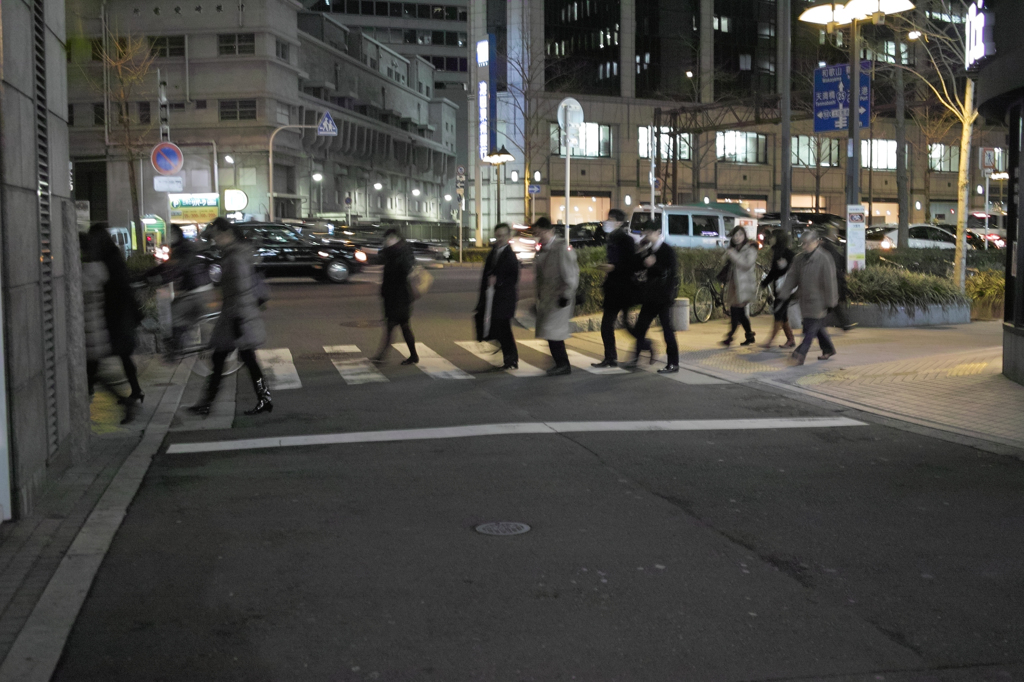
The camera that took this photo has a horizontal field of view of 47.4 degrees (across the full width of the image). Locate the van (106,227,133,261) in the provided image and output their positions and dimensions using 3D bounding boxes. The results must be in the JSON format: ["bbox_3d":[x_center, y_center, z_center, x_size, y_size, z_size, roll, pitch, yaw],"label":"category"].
[{"bbox_3d":[-17.563,-3.967,50.000,1.700,1.950,4.400,0,5,9],"label":"van"}]

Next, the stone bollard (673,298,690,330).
[{"bbox_3d":[2.486,-0.384,17.100,0.250,0.450,0.250,1,5,18],"label":"stone bollard"}]

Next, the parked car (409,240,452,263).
[{"bbox_3d":[-4.467,-3.911,48.000,4.500,1.430,1.720,-3,6,-23],"label":"parked car"}]

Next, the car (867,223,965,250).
[{"bbox_3d":[13.259,-3.121,38.500,4.450,1.480,1.730,-3,6,-30],"label":"car"}]

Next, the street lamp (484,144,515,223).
[{"bbox_3d":[-0.643,-7.205,60.000,1.050,5.800,1.850,-3,6,-30],"label":"street lamp"}]

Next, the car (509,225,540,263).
[{"bbox_3d":[0.591,-4.342,53.000,1.700,1.520,4.500,0,5,7],"label":"car"}]

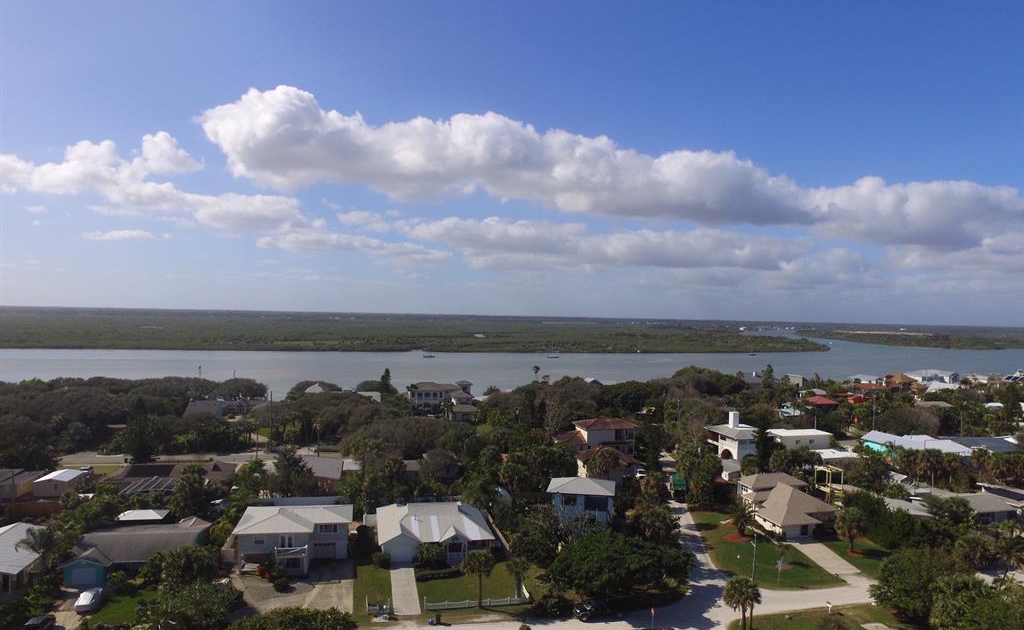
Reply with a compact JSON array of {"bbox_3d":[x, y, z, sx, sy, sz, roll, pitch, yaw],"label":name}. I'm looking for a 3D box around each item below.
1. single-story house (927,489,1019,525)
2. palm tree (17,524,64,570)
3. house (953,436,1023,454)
[{"bbox_3d":[78.993,33.307,103.168,12.500,4.700,9.200,1,0,-11],"label":"single-story house"},{"bbox_3d":[-58.565,29.782,74.469,5.600,6.300,5.600,1,0,0],"label":"palm tree"},{"bbox_3d":[116.383,32.801,146.015,16.000,4.800,12.000,1,0,-10],"label":"house"}]

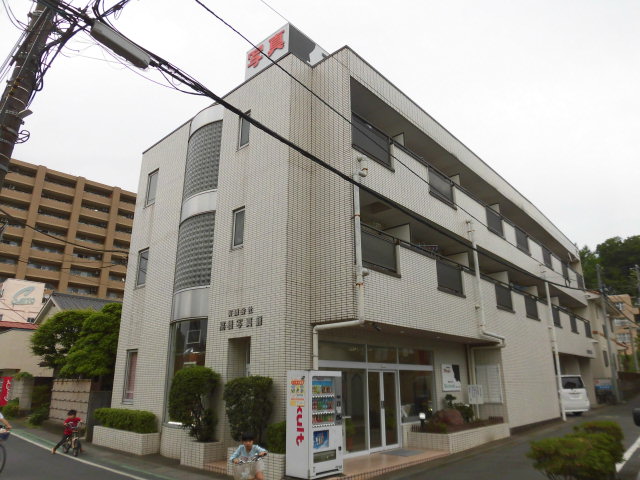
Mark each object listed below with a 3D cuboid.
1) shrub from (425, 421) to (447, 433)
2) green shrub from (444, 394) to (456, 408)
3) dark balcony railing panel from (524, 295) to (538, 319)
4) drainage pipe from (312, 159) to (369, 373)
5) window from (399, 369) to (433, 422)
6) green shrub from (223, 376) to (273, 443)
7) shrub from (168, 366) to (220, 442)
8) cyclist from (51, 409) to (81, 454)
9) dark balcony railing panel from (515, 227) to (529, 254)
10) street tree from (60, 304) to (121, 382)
[{"bbox_3d":[3.068,4.973,11.812,0.580,0.340,0.580,-15,-23,40],"label":"shrub"},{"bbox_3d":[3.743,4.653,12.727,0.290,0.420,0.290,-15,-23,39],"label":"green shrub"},{"bbox_3d":[8.610,2.811,18.133,0.100,0.820,1.500,-15,-23,39],"label":"dark balcony railing panel"},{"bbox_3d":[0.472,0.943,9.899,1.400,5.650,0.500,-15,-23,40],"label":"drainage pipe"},{"bbox_3d":[2.811,4.565,12.969,0.100,1.360,1.850,-15,-23,40],"label":"window"},{"bbox_3d":[-1.449,3.410,8.911,1.144,1.313,0.716,-15,-23,40],"label":"green shrub"},{"bbox_3d":[-2.867,3.757,10.180,1.250,1.650,1.100,-15,-23,40],"label":"shrub"},{"bbox_3d":[-6.444,4.944,11.448,0.600,1.050,0.980,16,-24,-41],"label":"cyclist"},{"bbox_3d":[8.684,0.020,19.088,0.080,0.930,1.530,-16,-24,39],"label":"dark balcony railing panel"},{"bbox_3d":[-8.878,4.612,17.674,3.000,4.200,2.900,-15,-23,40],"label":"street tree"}]

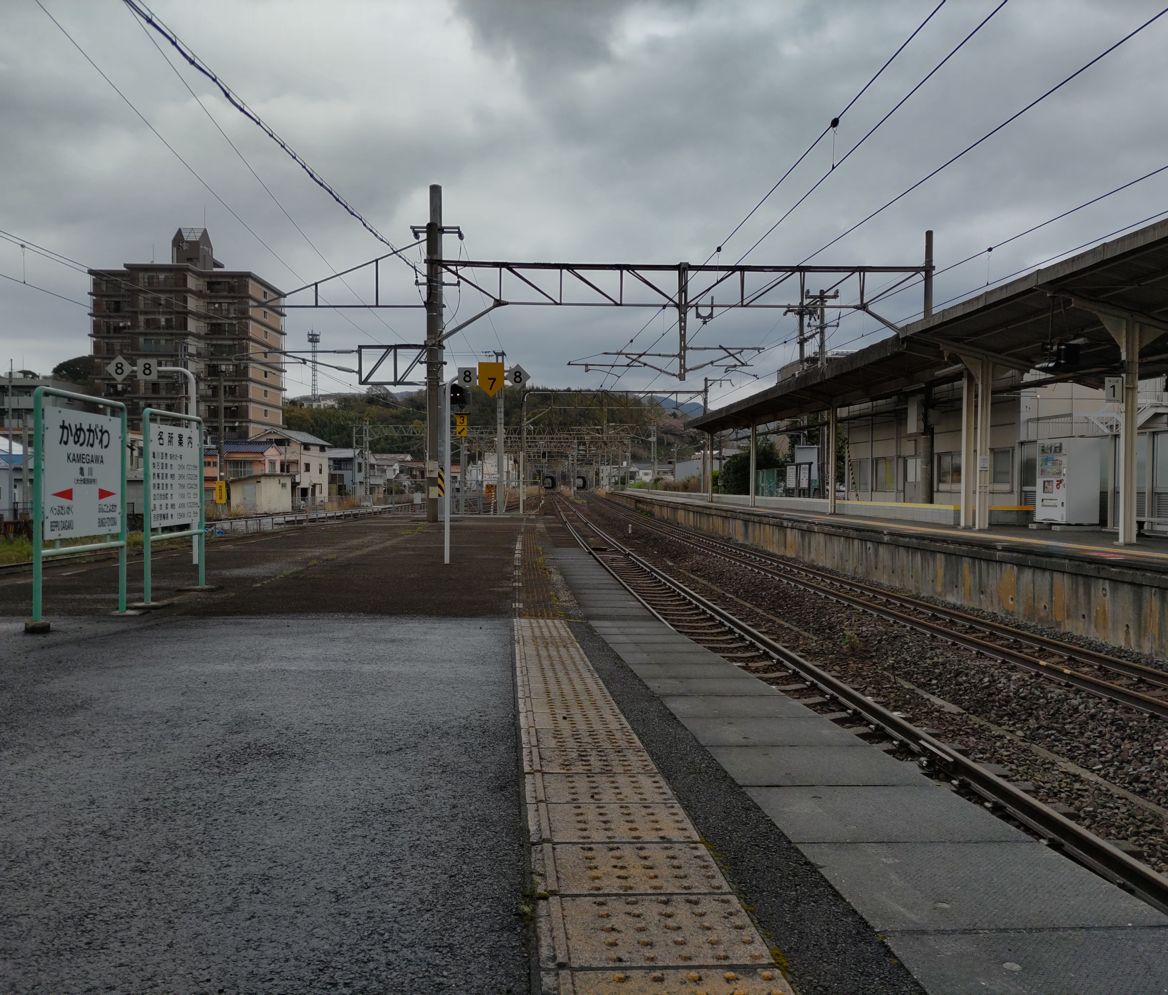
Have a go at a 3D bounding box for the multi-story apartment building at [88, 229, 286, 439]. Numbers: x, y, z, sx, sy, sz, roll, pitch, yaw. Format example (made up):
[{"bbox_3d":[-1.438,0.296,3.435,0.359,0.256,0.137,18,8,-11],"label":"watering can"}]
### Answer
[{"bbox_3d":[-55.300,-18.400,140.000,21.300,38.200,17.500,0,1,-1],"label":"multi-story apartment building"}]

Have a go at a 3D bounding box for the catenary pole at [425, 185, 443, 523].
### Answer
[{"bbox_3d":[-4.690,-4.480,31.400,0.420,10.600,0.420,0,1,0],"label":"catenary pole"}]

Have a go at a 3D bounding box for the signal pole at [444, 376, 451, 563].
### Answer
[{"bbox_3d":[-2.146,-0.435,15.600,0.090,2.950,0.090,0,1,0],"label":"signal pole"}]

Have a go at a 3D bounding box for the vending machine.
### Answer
[{"bbox_3d":[10.780,-0.355,22.150,0.740,1.830,1.150,0,1,-5],"label":"vending machine"}]

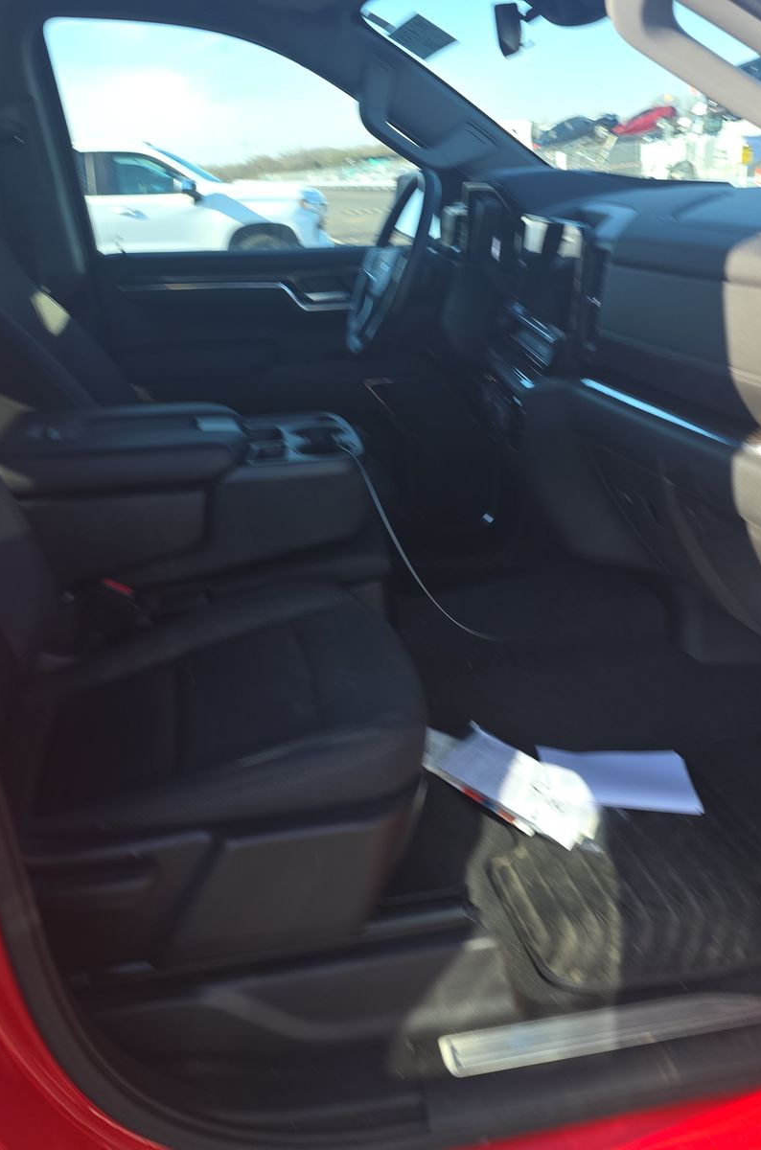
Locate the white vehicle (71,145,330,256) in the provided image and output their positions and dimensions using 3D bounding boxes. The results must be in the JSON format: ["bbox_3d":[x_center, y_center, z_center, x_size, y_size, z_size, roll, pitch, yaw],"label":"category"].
[{"bbox_3d":[-3.486,-4.315,12.674,5.800,1.930,2.030,-4,22,-11],"label":"white vehicle"}]

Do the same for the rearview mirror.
[{"bbox_3d":[0.207,-0.862,1.614,0.045,0.068,0.250,4,21,5],"label":"rearview mirror"}]

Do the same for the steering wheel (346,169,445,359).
[{"bbox_3d":[0.031,-0.641,2.107,0.100,0.385,0.385,19,16,-18],"label":"steering wheel"}]

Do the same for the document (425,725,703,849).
[{"bbox_3d":[0.313,0.355,1.812,0.464,0.040,0.374,1,22,3],"label":"document"}]

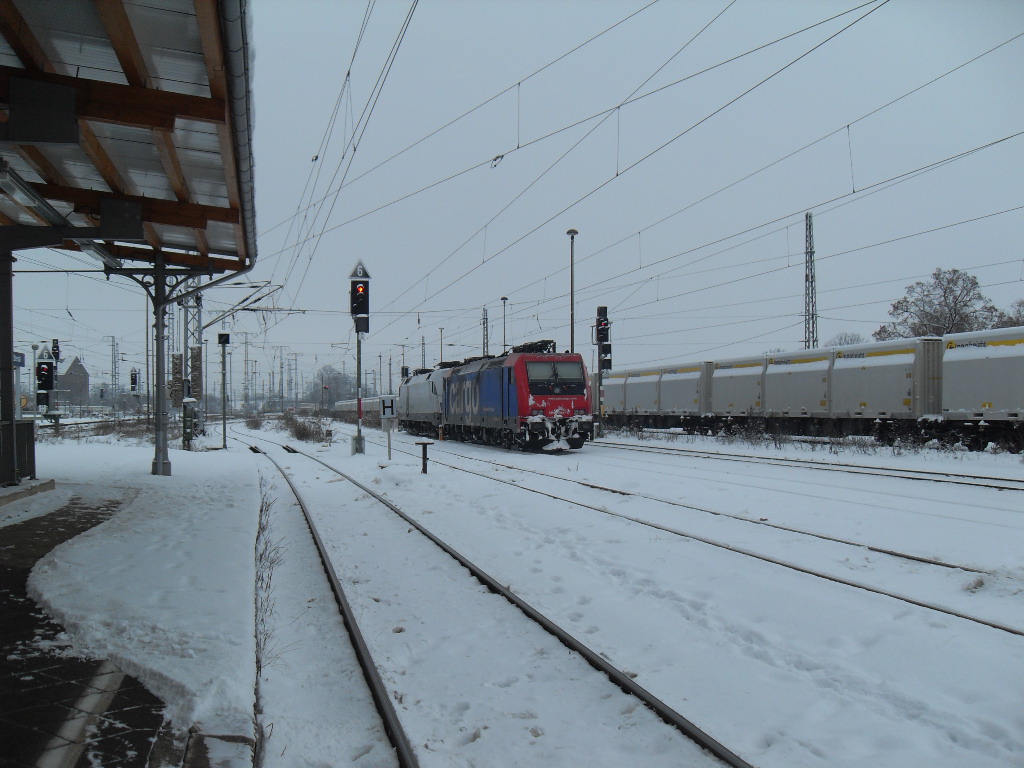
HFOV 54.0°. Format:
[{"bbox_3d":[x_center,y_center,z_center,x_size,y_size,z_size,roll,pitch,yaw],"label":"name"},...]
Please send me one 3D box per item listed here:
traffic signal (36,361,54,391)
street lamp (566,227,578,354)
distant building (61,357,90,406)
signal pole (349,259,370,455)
[{"bbox_3d":[-20.060,-0.340,43.300,0.690,1.230,0.450,0,-1,-16],"label":"traffic signal"},{"bbox_3d":[3.320,-2.780,55.000,0.640,11.350,0.640,0,-1,-14],"label":"street lamp"},{"bbox_3d":[-143.000,0.150,334.000,9.800,18.000,11.000,0,-1,-12],"label":"distant building"},{"bbox_3d":[-5.320,-0.930,35.300,0.770,6.850,0.600,0,-1,-12],"label":"signal pole"}]

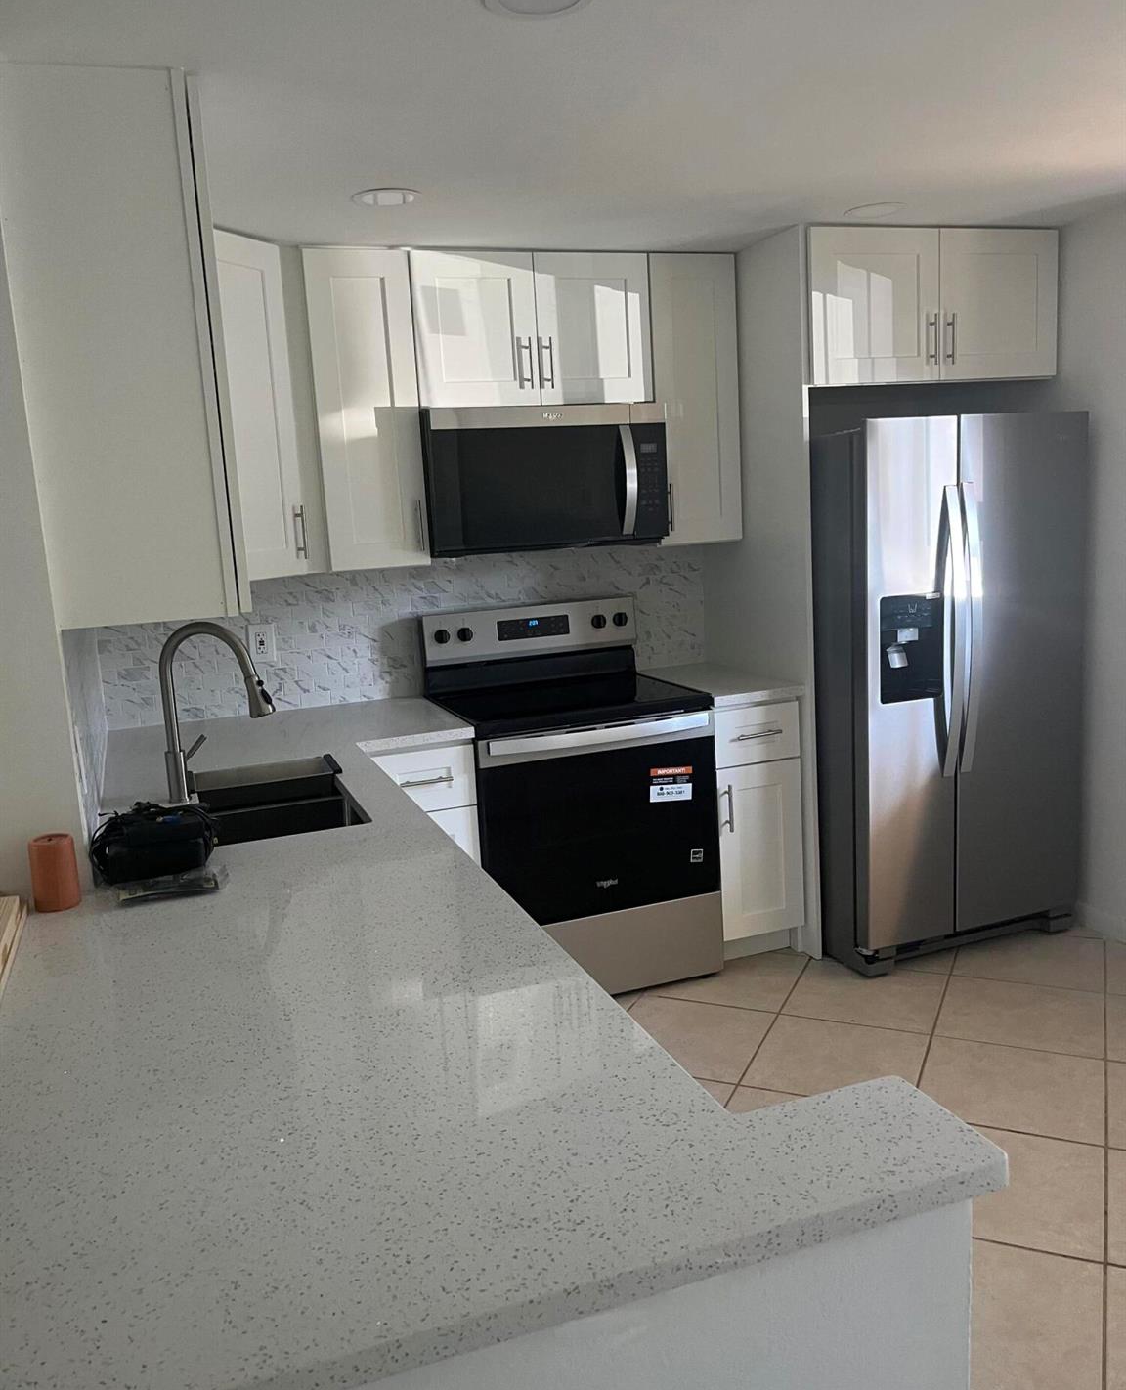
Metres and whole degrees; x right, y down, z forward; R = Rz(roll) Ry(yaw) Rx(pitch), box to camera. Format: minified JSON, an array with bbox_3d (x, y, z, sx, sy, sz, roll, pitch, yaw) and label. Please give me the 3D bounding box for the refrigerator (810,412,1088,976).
[{"bbox_3d":[1.175,-0.050,3.866,0.830,1.707,0.845,-7,11,-19],"label":"refrigerator"}]

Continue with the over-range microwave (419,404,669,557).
[{"bbox_3d":[-0.091,-0.695,3.629,0.757,0.428,0.410,-7,10,-19],"label":"over-range microwave"}]

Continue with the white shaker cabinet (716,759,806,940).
[{"bbox_3d":[0.542,0.454,3.906,0.295,0.570,0.610,-7,11,-19],"label":"white shaker cabinet"}]

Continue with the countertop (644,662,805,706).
[{"bbox_3d":[0.501,-0.039,3.796,0.315,0.034,0.668,-7,10,-19],"label":"countertop"}]

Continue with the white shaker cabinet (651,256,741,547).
[{"bbox_3d":[0.383,-0.970,3.800,0.308,0.910,0.330,-7,10,-19],"label":"white shaker cabinet"}]

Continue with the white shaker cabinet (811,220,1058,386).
[{"bbox_3d":[1.046,-1.227,3.703,0.894,0.444,0.615,-7,11,-19],"label":"white shaker cabinet"}]

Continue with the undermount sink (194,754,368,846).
[{"bbox_3d":[-0.681,0.364,2.636,0.380,0.230,0.720,-7,11,-19],"label":"undermount sink"}]

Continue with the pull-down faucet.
[{"bbox_3d":[-0.772,0.029,2.534,0.242,0.397,0.085,-7,10,-19],"label":"pull-down faucet"}]

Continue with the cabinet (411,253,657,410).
[{"bbox_3d":[-0.131,-1.140,3.596,0.763,0.448,0.330,-7,11,-19],"label":"cabinet"}]

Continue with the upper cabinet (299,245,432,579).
[{"bbox_3d":[-0.622,-0.854,3.469,0.305,0.910,0.325,-7,11,-19],"label":"upper cabinet"}]

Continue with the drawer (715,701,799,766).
[{"bbox_3d":[0.532,0.086,3.807,0.295,0.185,0.560,-7,11,-19],"label":"drawer"}]

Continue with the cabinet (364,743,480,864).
[{"bbox_3d":[-0.474,0.499,3.549,0.294,0.798,0.615,-7,11,-19],"label":"cabinet"}]

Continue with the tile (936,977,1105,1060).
[{"bbox_3d":[1.313,0.917,3.225,0.423,0.010,0.423,1,10,26],"label":"tile"}]

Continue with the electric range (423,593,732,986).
[{"bbox_3d":[0.023,0.320,3.663,0.758,1.174,0.700,-7,11,-19],"label":"electric range"}]

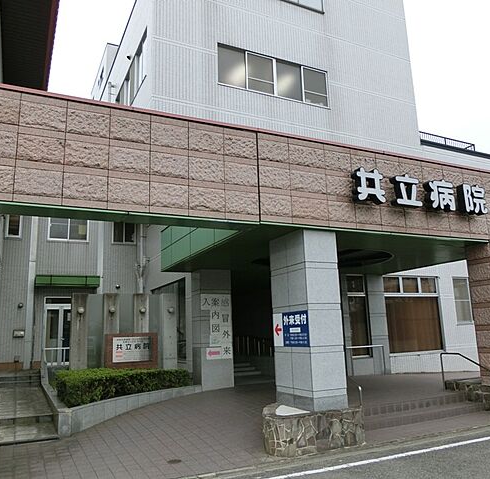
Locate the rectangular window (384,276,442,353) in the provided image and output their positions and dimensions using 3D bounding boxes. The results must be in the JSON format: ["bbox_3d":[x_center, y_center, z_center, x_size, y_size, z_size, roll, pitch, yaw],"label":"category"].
[{"bbox_3d":[5.677,2.502,15.464,2.422,2.539,0.120,4,-13,-25],"label":"rectangular window"}]

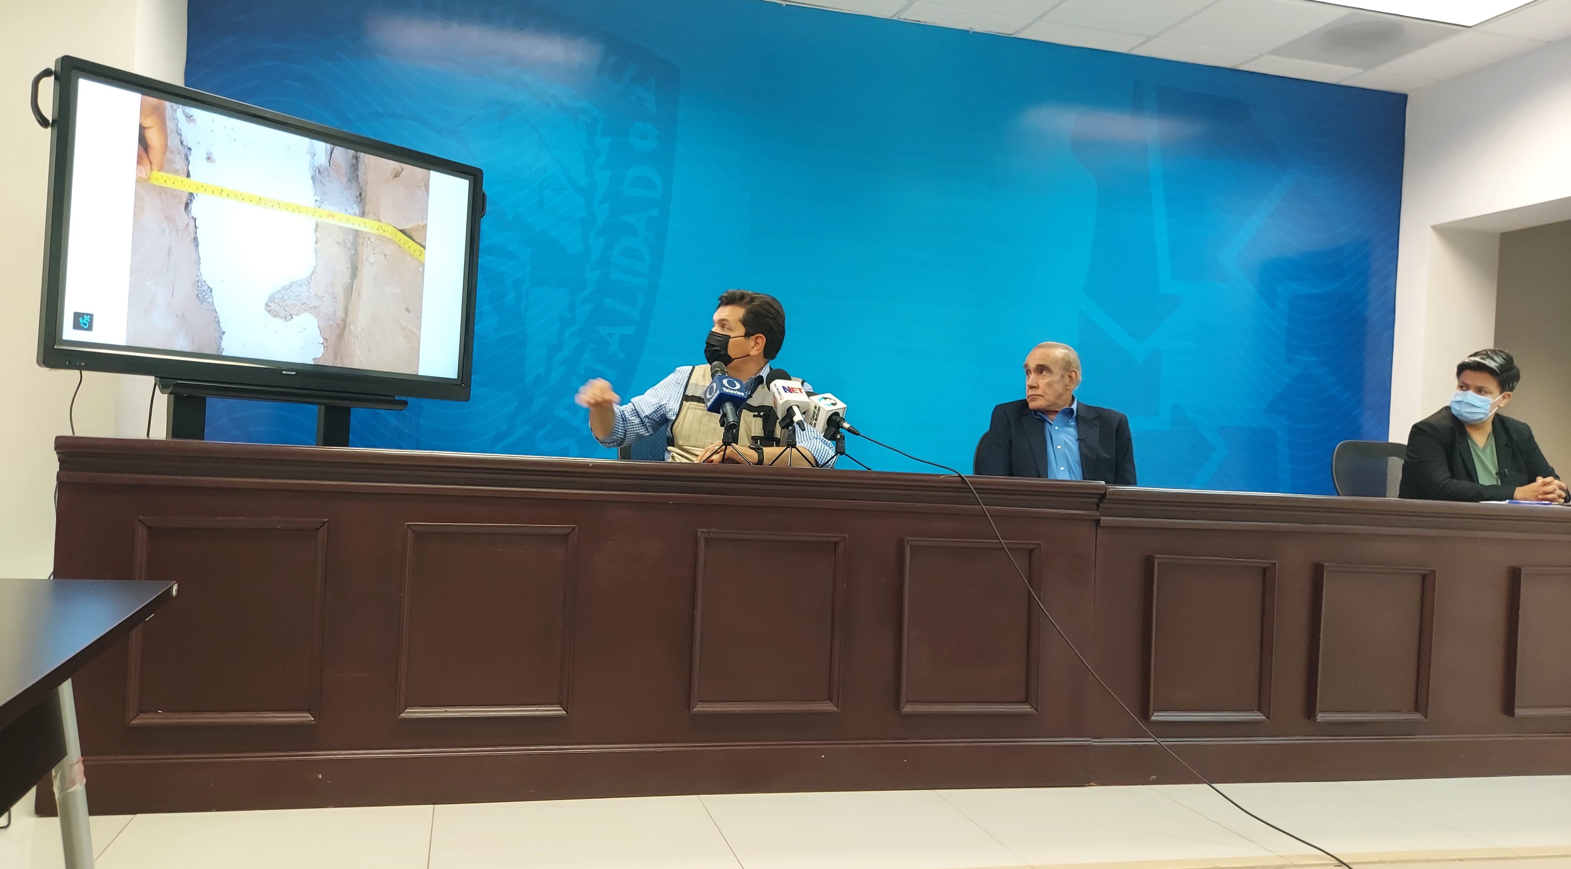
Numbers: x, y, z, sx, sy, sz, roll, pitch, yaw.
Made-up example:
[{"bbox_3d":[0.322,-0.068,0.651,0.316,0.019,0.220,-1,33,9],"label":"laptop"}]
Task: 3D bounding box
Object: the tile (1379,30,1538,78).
[{"bbox_3d":[3.218,-1.836,5.489,0.419,0.025,0.602,3,0,-15],"label":"tile"}]

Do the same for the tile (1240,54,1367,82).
[{"bbox_3d":[2.611,-1.866,5.760,0.602,0.025,0.218,3,0,-15],"label":"tile"}]

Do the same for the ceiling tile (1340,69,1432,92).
[{"bbox_3d":[3.115,-1.837,5.888,0.410,0.020,0.203,3,0,-15],"label":"ceiling tile"}]

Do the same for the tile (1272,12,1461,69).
[{"bbox_3d":[2.718,-1.861,5.356,0.602,0.025,0.602,3,0,-15],"label":"tile"}]

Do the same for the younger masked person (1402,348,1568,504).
[{"bbox_3d":[2.308,0.352,3.670,0.550,1.278,0.750,3,0,-4],"label":"younger masked person"}]

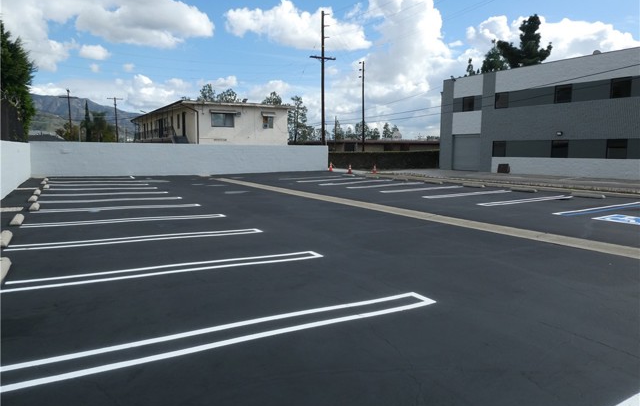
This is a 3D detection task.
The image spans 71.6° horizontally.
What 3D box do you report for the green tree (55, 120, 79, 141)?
[{"bbox_3d":[-40.189,-9.836,70.815,4.000,6.570,4.000,-3,7,-29],"label":"green tree"}]

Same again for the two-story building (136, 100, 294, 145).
[{"bbox_3d":[-13.709,-6.905,50.273,9.580,5.660,27.000,-3,7,-30],"label":"two-story building"}]

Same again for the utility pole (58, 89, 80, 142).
[{"bbox_3d":[-39.721,-12.272,70.795,2.600,11.420,0.400,-3,7,-30],"label":"utility pole"}]

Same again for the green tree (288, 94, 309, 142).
[{"bbox_3d":[-3.427,-11.387,69.074,3.400,10.480,3.400,0,6,-3],"label":"green tree"}]

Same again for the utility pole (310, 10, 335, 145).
[{"bbox_3d":[0.237,-10.699,42.569,2.850,15.090,0.400,-3,7,-30],"label":"utility pole"}]

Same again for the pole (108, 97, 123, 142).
[{"bbox_3d":[-36.250,-13.104,79.207,2.600,11.230,0.400,-3,7,-30],"label":"pole"}]

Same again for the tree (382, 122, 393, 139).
[{"bbox_3d":[16.586,-15.349,109.739,3.000,9.480,3.000,1,7,8],"label":"tree"}]

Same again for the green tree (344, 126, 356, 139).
[{"bbox_3d":[7.555,-15.032,110.759,3.200,8.520,3.200,1,6,4],"label":"green tree"}]

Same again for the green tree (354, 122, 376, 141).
[{"bbox_3d":[11.037,-15.171,108.430,5.400,9.360,5.400,1,6,6],"label":"green tree"}]

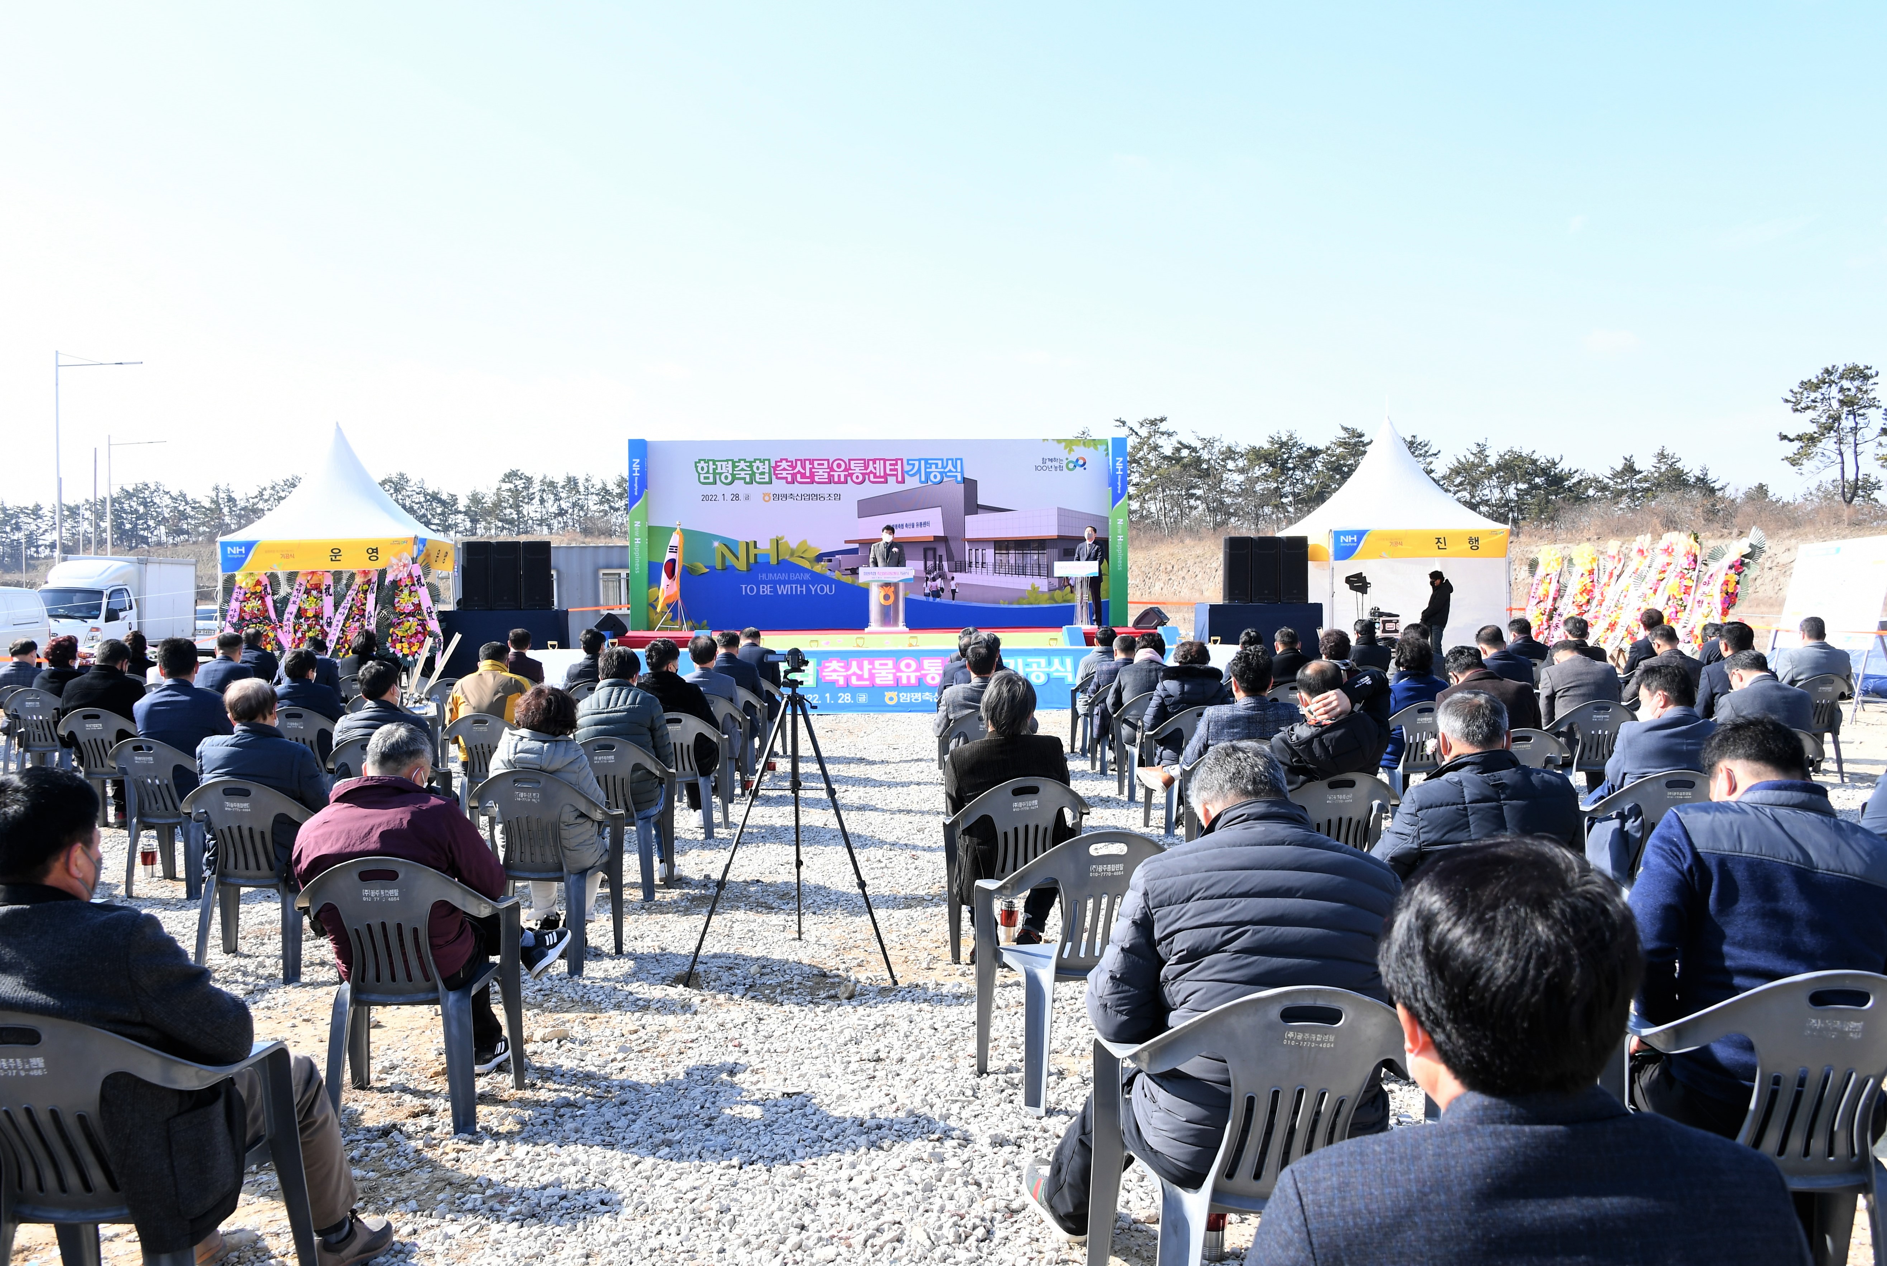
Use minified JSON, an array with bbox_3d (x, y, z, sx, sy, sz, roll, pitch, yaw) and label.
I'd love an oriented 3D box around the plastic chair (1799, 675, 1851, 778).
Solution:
[{"bbox_3d":[6.398,0.691,10.937,0.555,0.780,0.530,0,2,-2],"label":"plastic chair"}]

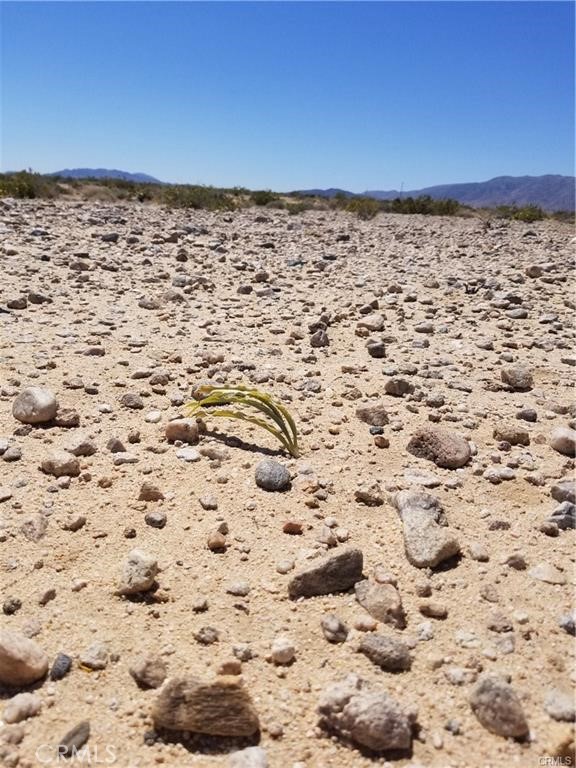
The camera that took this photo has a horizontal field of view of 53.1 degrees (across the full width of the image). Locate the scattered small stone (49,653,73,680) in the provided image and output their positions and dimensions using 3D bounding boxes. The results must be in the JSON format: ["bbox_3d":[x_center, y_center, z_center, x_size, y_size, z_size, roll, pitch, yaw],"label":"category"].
[{"bbox_3d":[-0.222,0.278,0.566,0.018,0.015,0.029,0,18,-7],"label":"scattered small stone"}]

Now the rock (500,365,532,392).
[{"bbox_3d":[0.625,-0.019,1.575,0.085,0.055,0.074,10,19,21],"label":"rock"}]

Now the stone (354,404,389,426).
[{"bbox_3d":[0.150,0.056,1.026,0.058,0.034,0.044,2,18,0],"label":"stone"}]

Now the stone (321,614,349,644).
[{"bbox_3d":[0.050,0.267,0.628,0.025,0.022,0.032,-3,18,-17],"label":"stone"}]

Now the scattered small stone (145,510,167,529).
[{"bbox_3d":[-0.190,0.195,0.828,0.030,0.020,0.026,-2,18,-13],"label":"scattered small stone"}]

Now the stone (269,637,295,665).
[{"bbox_3d":[-0.005,0.229,0.497,0.021,0.020,0.019,2,18,0],"label":"stone"}]

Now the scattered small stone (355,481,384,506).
[{"bbox_3d":[0.106,0.144,0.754,0.037,0.030,0.030,2,18,0],"label":"scattered small stone"}]

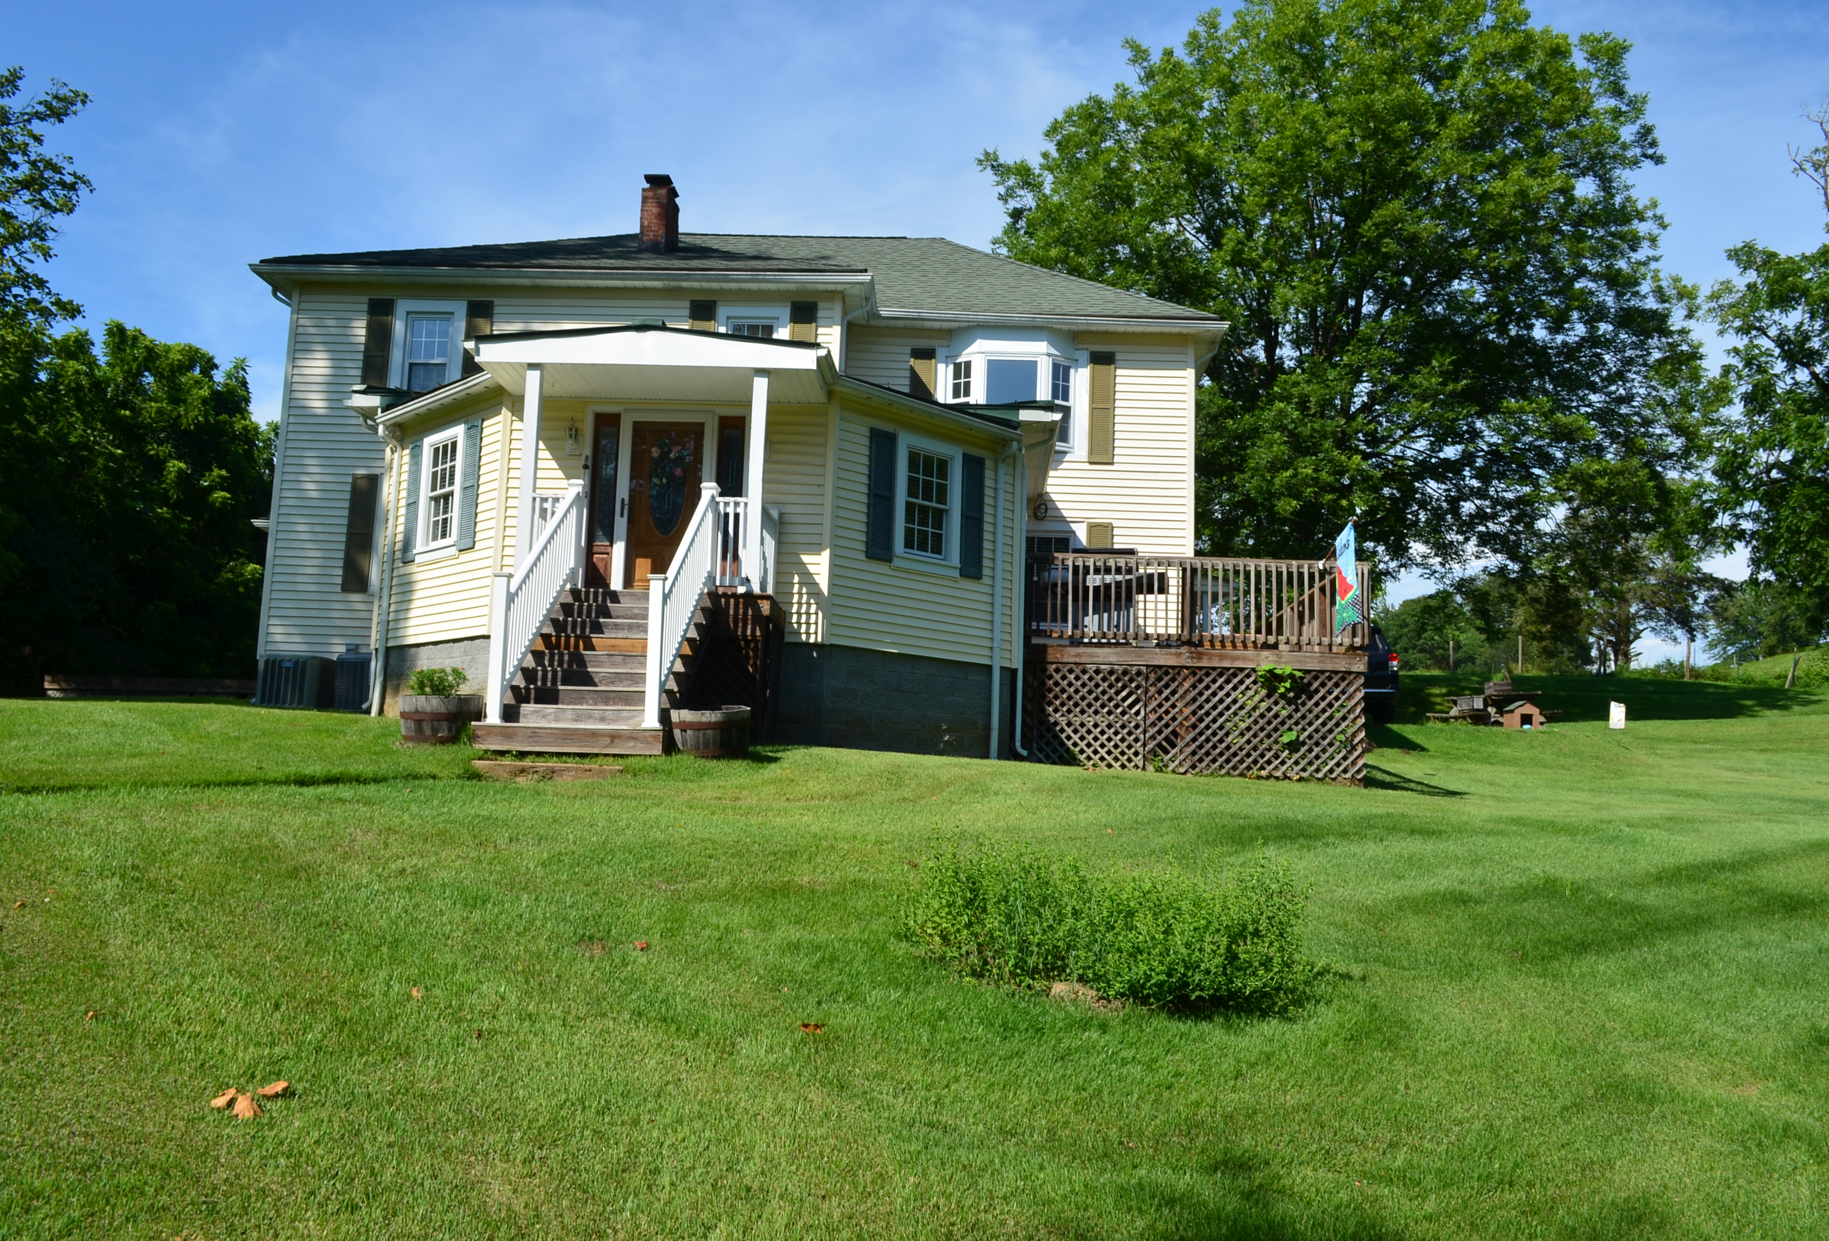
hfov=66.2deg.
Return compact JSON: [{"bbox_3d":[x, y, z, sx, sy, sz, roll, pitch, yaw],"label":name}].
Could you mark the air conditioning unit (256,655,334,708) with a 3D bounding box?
[{"bbox_3d":[-7.759,0.812,17.686,0.713,0.661,0.700,2,-7,2],"label":"air conditioning unit"}]

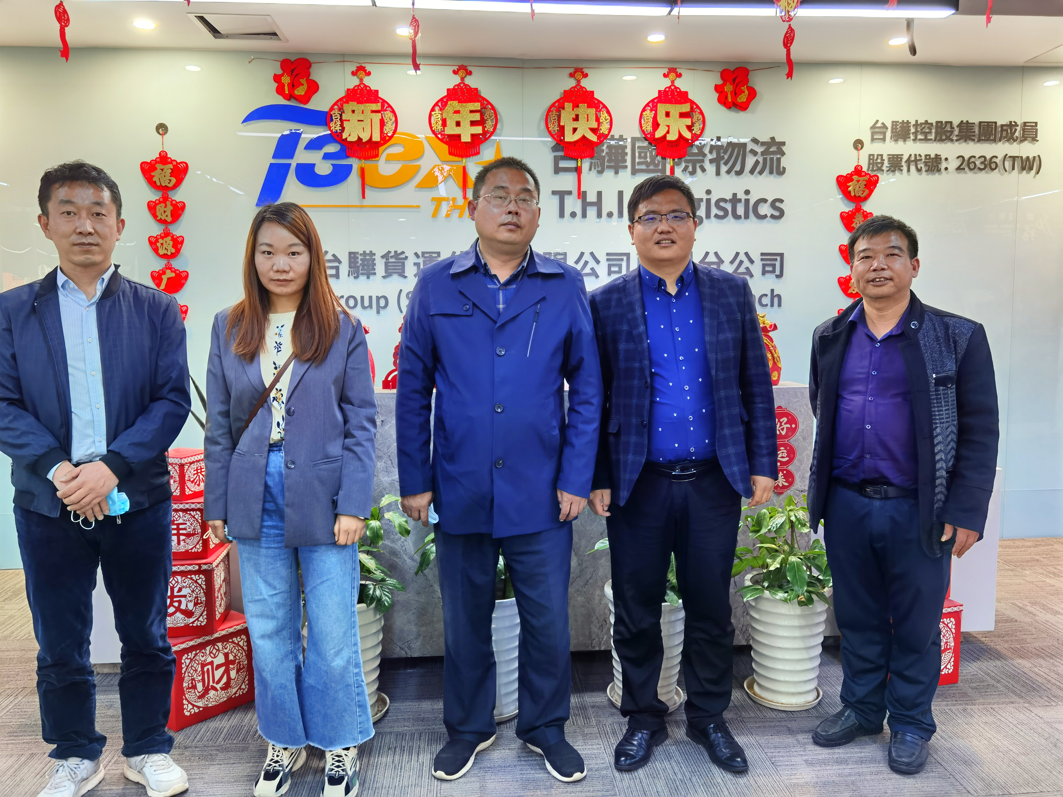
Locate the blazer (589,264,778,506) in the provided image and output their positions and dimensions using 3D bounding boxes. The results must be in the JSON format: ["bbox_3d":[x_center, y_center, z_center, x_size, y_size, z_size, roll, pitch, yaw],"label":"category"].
[{"bbox_3d":[0.455,-0.045,2.538,0.565,0.740,0.300,0,6,9],"label":"blazer"}]

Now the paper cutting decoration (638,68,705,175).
[{"bbox_3d":[0.765,-1.449,4.528,0.378,0.694,0.035,-1,5,-5],"label":"paper cutting decoration"}]

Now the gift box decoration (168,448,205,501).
[{"bbox_3d":[-1.223,0.268,2.910,0.157,0.148,0.157,2,6,23],"label":"gift box decoration"}]

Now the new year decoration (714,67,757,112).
[{"bbox_3d":[1.116,-1.691,4.539,0.242,0.234,0.030,-1,5,-5],"label":"new year decoration"}]

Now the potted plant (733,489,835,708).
[{"bbox_3d":[0.895,0.694,2.943,0.390,0.720,0.370,-1,5,-5],"label":"potted plant"}]

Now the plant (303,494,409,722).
[{"bbox_3d":[-0.640,0.701,2.856,0.400,0.745,0.380,-1,5,-5],"label":"plant"}]

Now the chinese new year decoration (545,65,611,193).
[{"bbox_3d":[0.257,-1.438,4.488,0.376,0.684,0.035,-1,5,-5],"label":"chinese new year decoration"}]

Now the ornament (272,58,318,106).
[{"bbox_3d":[-1.263,-1.698,4.449,0.243,0.256,0.025,-1,5,-5],"label":"ornament"}]

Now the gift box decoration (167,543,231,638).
[{"bbox_3d":[-1.173,0.658,2.837,0.233,0.240,0.233,-1,5,-6],"label":"gift box decoration"}]

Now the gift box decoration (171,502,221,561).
[{"bbox_3d":[-1.210,0.440,2.907,0.206,0.195,0.206,-1,5,-3],"label":"gift box decoration"}]

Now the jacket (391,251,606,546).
[{"bbox_3d":[-0.098,-0.029,2.468,0.605,0.860,0.320,-1,5,-1],"label":"jacket"}]

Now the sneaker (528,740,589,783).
[{"bbox_3d":[0.076,1.045,2.540,0.110,0.110,0.285,-3,6,-23],"label":"sneaker"}]

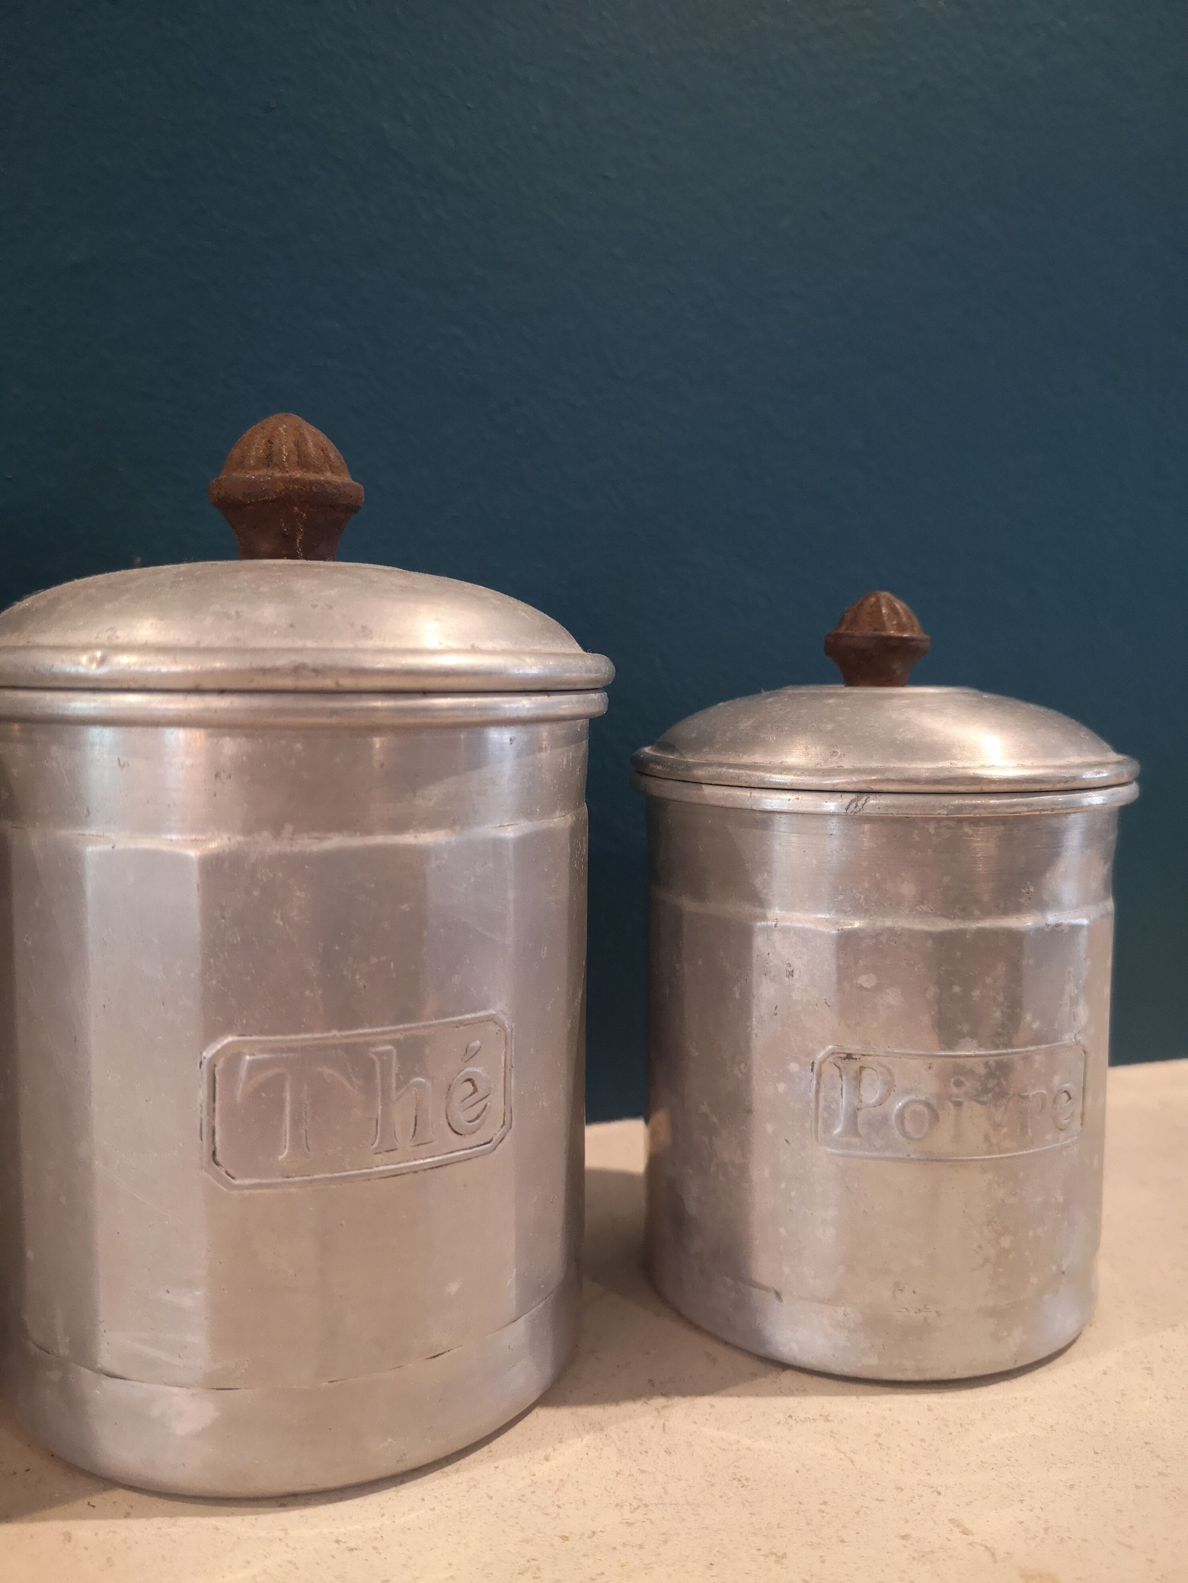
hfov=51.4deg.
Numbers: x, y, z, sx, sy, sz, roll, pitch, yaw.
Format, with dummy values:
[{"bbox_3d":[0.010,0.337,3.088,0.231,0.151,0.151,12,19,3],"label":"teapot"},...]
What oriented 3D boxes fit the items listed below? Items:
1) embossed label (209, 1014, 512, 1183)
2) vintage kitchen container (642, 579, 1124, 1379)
[{"bbox_3d":[-0.030,0.041,0.165,0.043,0.021,0.006,-2,6,-24],"label":"embossed label"},{"bbox_3d":[0.051,0.027,0.227,0.088,0.126,0.088,-1,5,-10],"label":"vintage kitchen container"}]

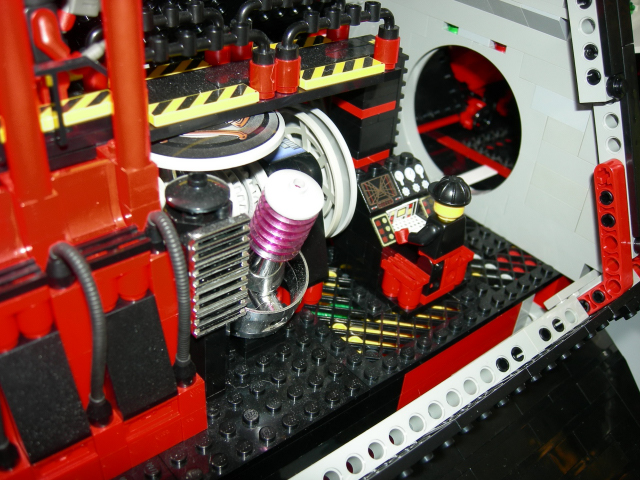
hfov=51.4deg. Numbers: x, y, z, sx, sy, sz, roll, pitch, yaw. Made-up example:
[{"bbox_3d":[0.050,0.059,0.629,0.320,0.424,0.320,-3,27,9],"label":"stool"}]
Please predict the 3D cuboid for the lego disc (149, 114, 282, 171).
[{"bbox_3d":[-0.035,-0.033,0.190,0.049,0.004,0.049,4,34,-2],"label":"lego disc"}]

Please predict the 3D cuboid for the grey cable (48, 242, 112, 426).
[{"bbox_3d":[-0.055,0.022,0.152,0.007,0.049,0.020,-22,43,-34],"label":"grey cable"}]

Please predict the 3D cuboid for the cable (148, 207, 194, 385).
[{"bbox_3d":[-0.036,0.014,0.166,0.007,0.049,0.019,-22,43,-34],"label":"cable"}]

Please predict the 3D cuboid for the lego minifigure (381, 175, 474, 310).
[{"bbox_3d":[0.039,-0.001,0.231,0.031,0.045,0.021,-22,43,-34],"label":"lego minifigure"}]

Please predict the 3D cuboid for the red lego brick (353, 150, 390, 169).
[{"bbox_3d":[0.015,-0.032,0.248,0.016,0.003,0.016,-22,43,-34],"label":"red lego brick"}]

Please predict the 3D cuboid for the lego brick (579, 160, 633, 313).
[{"bbox_3d":[0.101,0.005,0.233,0.008,0.065,0.021,-22,37,-34],"label":"lego brick"}]

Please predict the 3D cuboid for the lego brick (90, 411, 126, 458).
[{"bbox_3d":[-0.054,0.048,0.166,0.008,0.010,0.008,-22,43,-34],"label":"lego brick"}]

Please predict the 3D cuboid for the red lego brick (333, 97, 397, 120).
[{"bbox_3d":[0.016,-0.048,0.237,0.016,0.003,0.016,-22,43,-34],"label":"red lego brick"}]

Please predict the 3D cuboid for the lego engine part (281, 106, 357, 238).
[{"bbox_3d":[-0.007,-0.022,0.232,0.013,0.049,0.049,-22,43,-34],"label":"lego engine part"}]

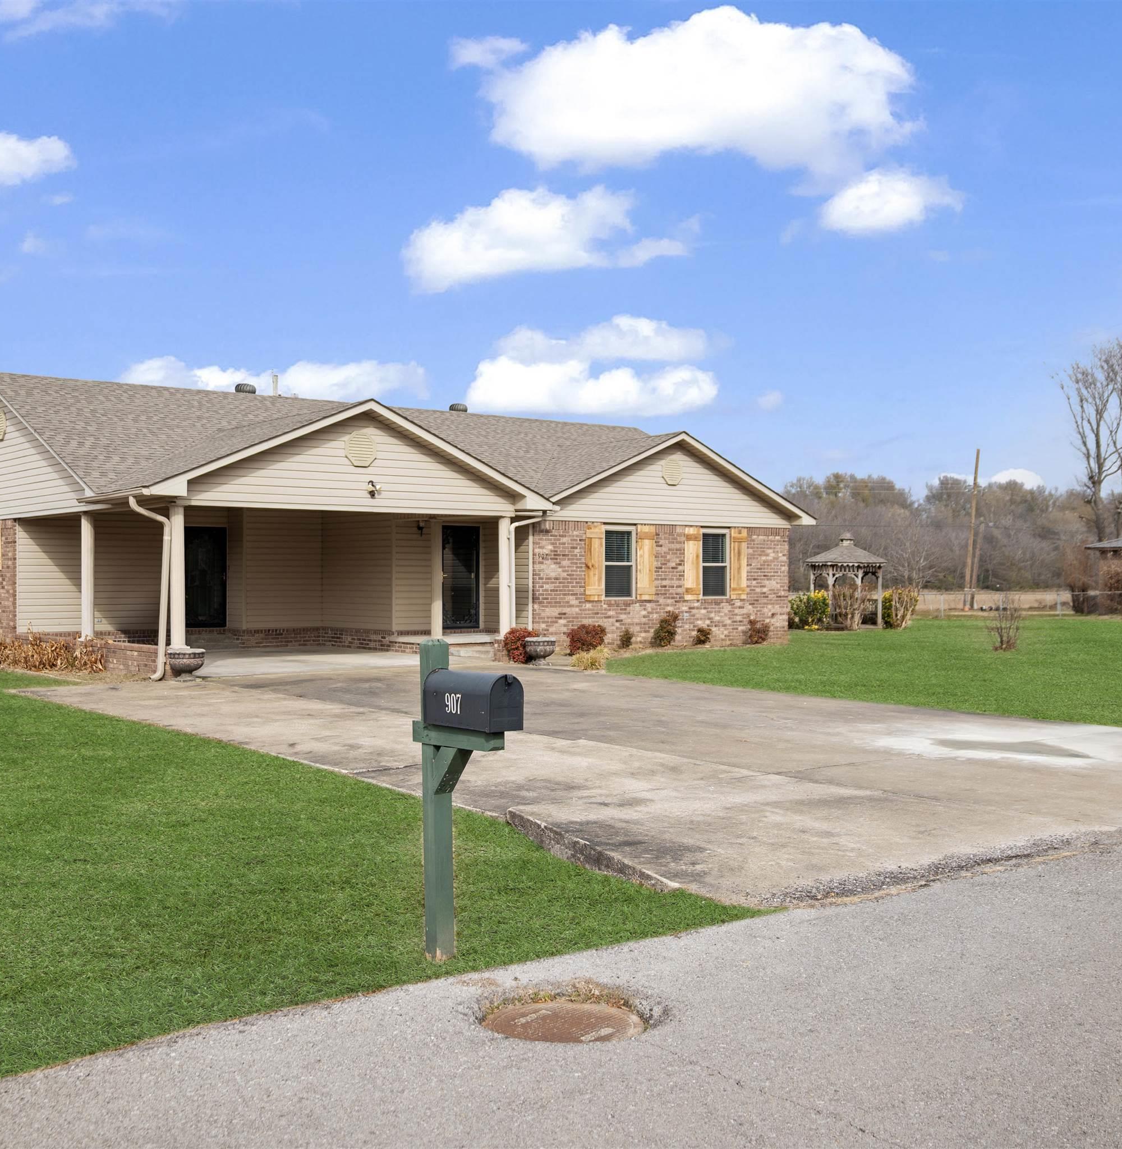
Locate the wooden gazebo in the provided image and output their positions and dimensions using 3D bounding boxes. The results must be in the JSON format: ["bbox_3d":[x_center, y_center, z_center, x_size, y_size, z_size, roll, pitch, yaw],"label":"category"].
[{"bbox_3d":[9.157,0.194,43.000,2.650,3.150,2.650,0,0,12],"label":"wooden gazebo"}]

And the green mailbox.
[{"bbox_3d":[-0.395,0.977,5.670,0.190,1.380,0.540,0,0,-42],"label":"green mailbox"}]

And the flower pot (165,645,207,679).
[{"bbox_3d":[-5.213,1.262,18.680,0.530,0.460,0.530,0,0,0],"label":"flower pot"}]

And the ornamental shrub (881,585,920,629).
[{"bbox_3d":[10.758,1.053,42.500,1.240,1.400,1.200,0,0,12],"label":"ornamental shrub"}]

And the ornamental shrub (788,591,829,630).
[{"bbox_3d":[7.733,1.133,42.300,1.400,1.230,1.300,0,0,12],"label":"ornamental shrub"}]

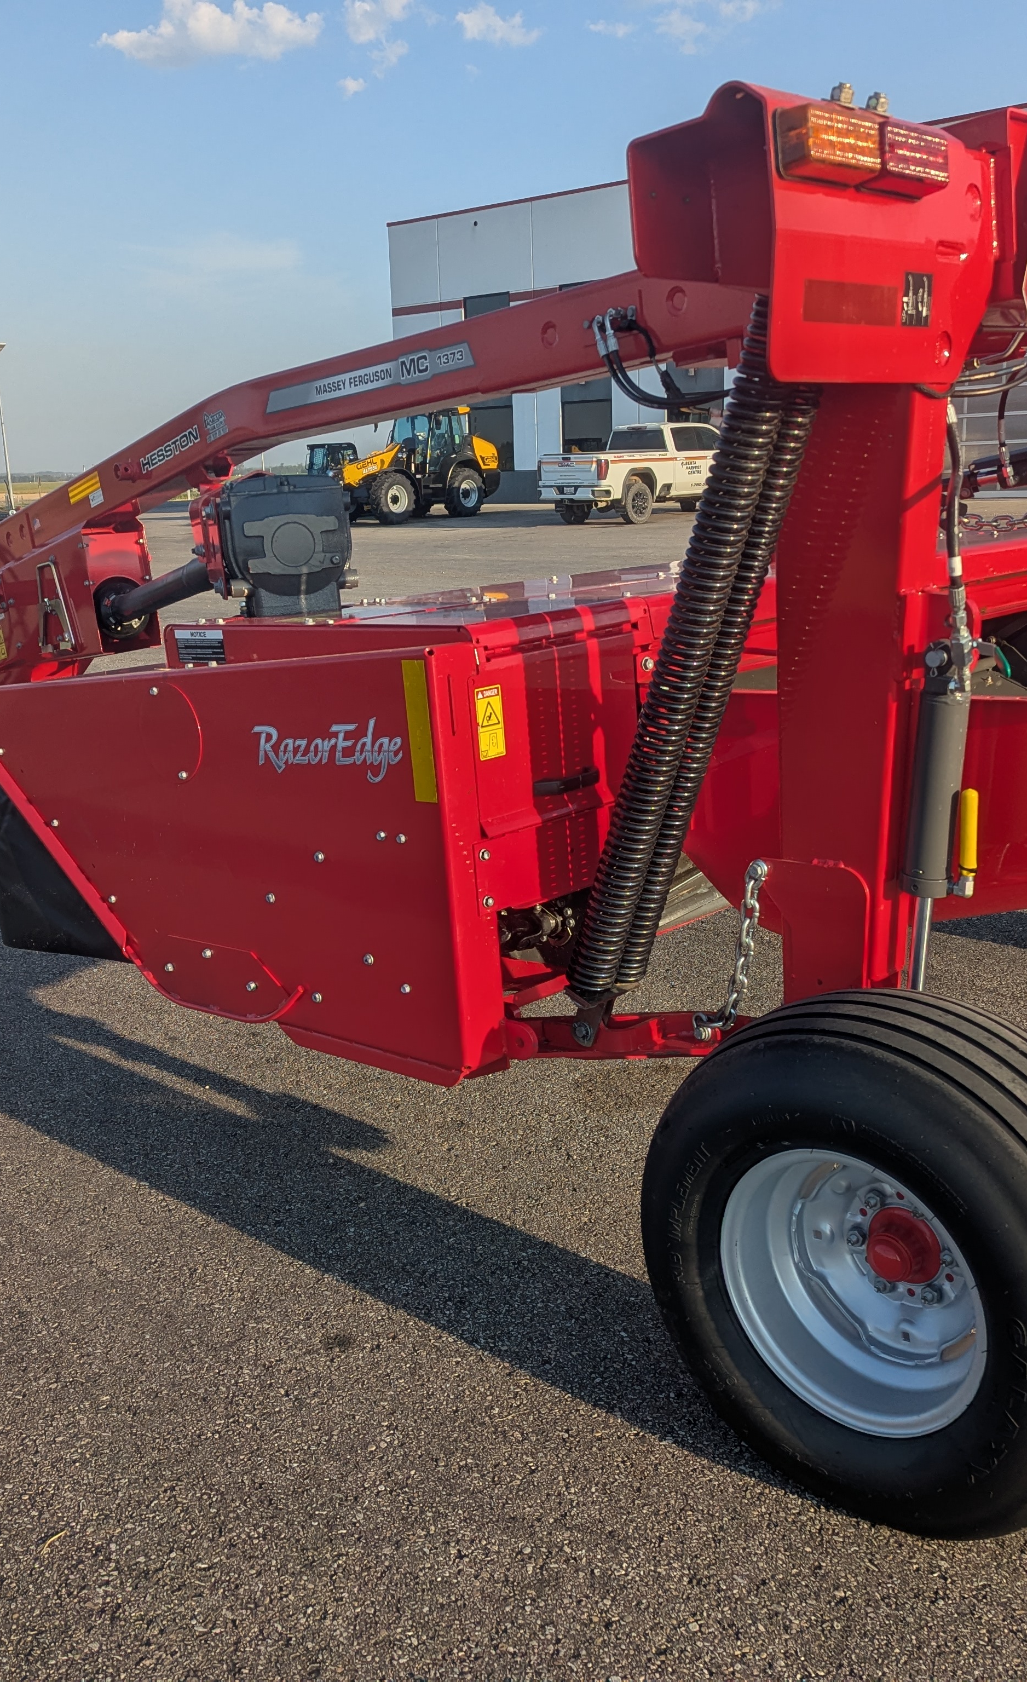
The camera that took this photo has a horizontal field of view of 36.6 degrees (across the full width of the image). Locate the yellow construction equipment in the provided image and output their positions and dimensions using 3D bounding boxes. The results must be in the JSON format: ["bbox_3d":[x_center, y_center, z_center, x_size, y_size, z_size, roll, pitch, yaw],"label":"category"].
[{"bbox_3d":[-2.796,-9.117,37.656,4.800,2.620,1.900,-13,18,-39],"label":"yellow construction equipment"}]

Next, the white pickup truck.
[{"bbox_3d":[3.418,-8.444,35.731,2.080,2.050,6.250,11,19,42],"label":"white pickup truck"}]

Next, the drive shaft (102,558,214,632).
[{"bbox_3d":[-1.231,-0.882,5.481,0.130,0.130,0.740,-16,4,-44],"label":"drive shaft"}]

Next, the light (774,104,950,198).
[{"bbox_3d":[0.447,-0.867,1.955,0.053,0.082,0.325,11,19,43],"label":"light"}]

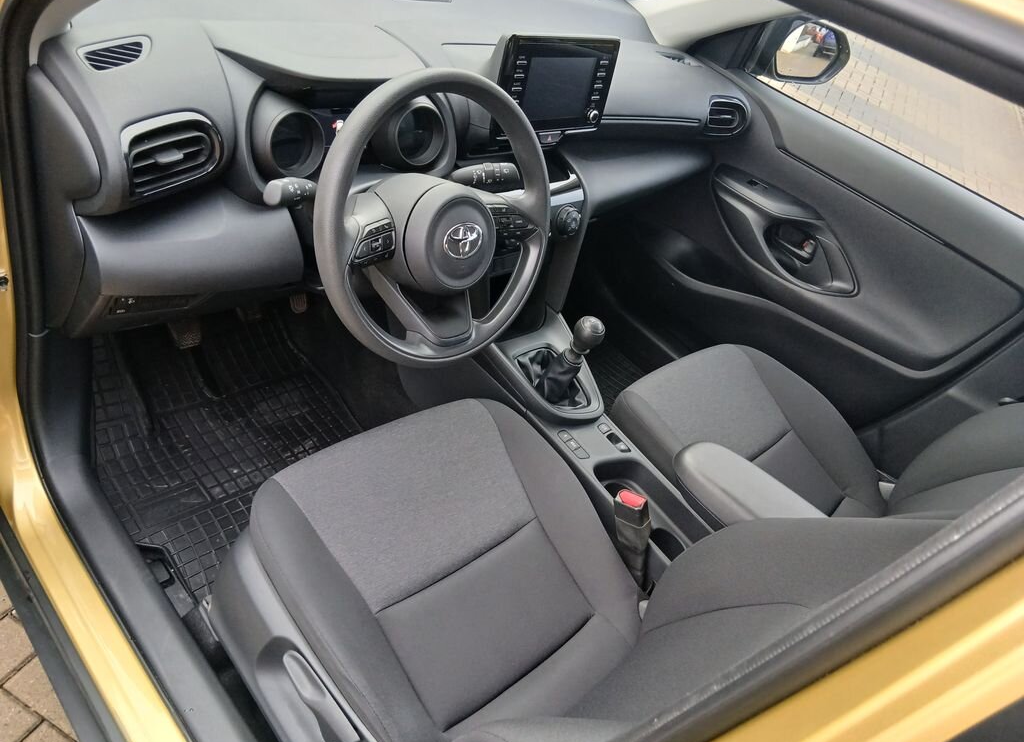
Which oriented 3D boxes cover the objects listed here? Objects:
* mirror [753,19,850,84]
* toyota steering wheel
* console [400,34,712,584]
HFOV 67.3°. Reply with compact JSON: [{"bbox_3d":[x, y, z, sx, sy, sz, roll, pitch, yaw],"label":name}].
[{"bbox_3d":[0.688,-0.758,1.839,0.210,0.150,0.125,0,42,-25],"label":"mirror"},{"bbox_3d":[-0.091,-0.192,0.983,0.370,0.370,0.100,-19,30,-40],"label":"toyota steering wheel"},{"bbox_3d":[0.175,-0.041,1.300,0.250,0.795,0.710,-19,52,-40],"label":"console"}]

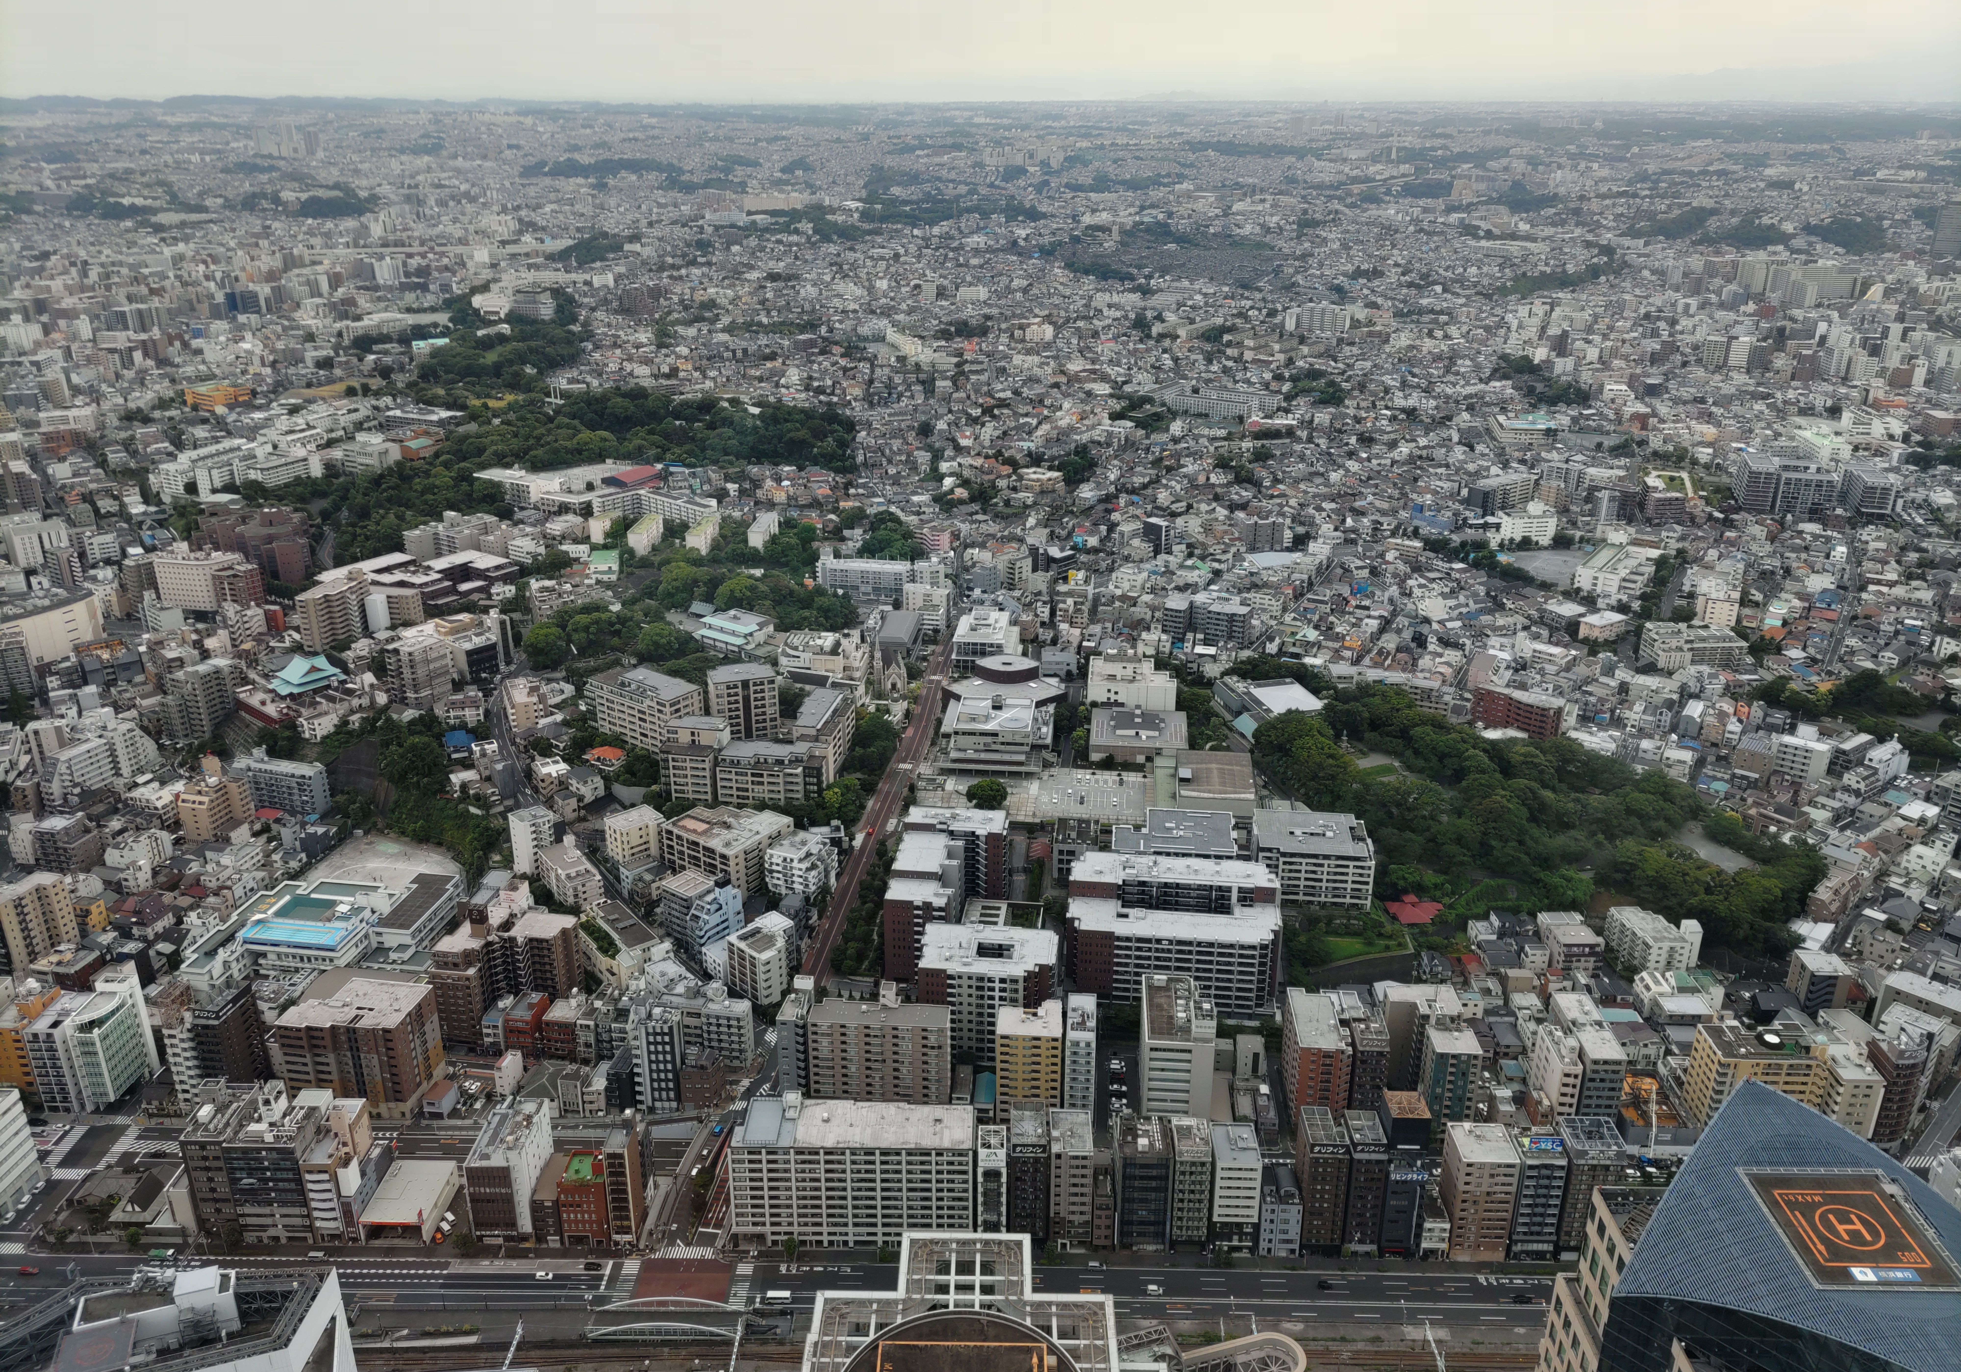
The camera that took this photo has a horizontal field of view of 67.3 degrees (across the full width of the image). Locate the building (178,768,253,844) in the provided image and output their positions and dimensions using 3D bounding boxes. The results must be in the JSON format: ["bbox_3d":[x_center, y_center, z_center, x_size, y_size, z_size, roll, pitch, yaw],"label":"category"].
[{"bbox_3d":[-301.910,48.080,584.630,17.500,23.500,18.500,3,22,8],"label":"building"}]

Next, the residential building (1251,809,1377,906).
[{"bbox_3d":[115.200,61.040,515.040,37.590,20.500,32.200,2,22,4],"label":"residential building"}]

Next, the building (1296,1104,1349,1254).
[{"bbox_3d":[86.200,125.490,372.690,9.590,35.100,13.970,1,22,2],"label":"building"}]

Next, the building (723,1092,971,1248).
[{"bbox_3d":[-31.690,125.140,376.650,60.000,32.700,18.500,1,22,1],"label":"building"}]

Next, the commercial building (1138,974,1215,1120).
[{"bbox_3d":[56.000,105.020,425.800,18.000,32.000,34.000,1,22,3],"label":"commercial building"}]

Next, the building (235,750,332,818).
[{"bbox_3d":[-277.690,39.250,590.420,35.500,19.000,9.000,7,23,16],"label":"building"}]

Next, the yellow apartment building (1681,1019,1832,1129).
[{"bbox_3d":[213.240,111.140,408.510,27.080,33.000,17.010,1,22,3],"label":"yellow apartment building"}]

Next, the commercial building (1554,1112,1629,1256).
[{"bbox_3d":[152.020,127.320,372.630,13.000,34.800,12.800,1,22,2],"label":"commercial building"}]

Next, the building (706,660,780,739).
[{"bbox_3d":[-92.650,7.050,578.030,24.600,26.000,15.000,-7,23,-18],"label":"building"}]

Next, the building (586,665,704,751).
[{"bbox_3d":[-137.240,10.460,609.370,47.000,26.000,18.800,15,26,33],"label":"building"}]

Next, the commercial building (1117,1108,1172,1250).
[{"bbox_3d":[41.640,126.730,376.310,13.200,30.000,15.700,1,22,2],"label":"commercial building"}]

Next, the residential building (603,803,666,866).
[{"bbox_3d":[-126.070,55.080,537.860,16.770,14.940,13.560,-16,27,-34],"label":"residential building"}]

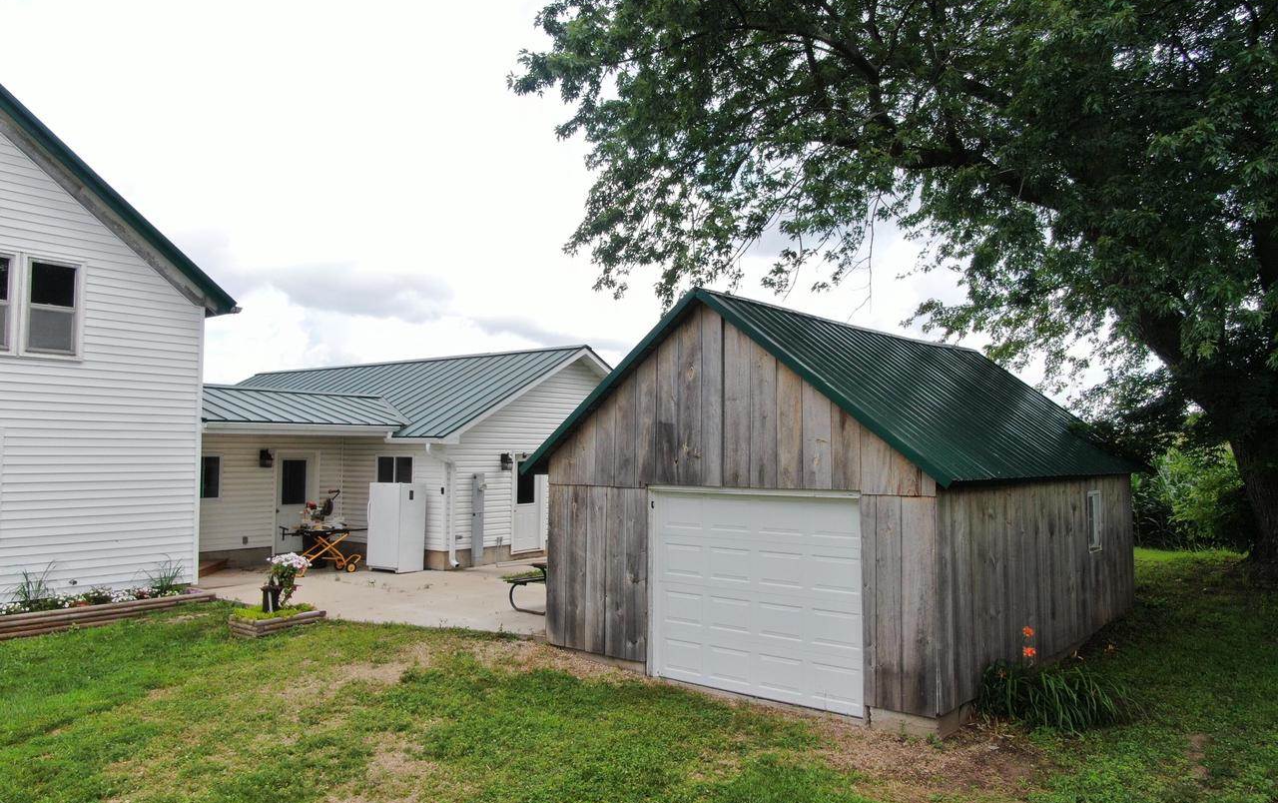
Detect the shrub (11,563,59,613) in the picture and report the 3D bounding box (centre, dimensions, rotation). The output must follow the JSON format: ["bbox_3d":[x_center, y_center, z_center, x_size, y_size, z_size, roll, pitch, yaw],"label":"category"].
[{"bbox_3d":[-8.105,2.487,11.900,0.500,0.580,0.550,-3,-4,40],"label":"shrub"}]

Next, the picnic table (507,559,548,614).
[{"bbox_3d":[-0.719,2.719,13.267,1.650,0.760,1.900,-3,-4,40],"label":"picnic table"}]

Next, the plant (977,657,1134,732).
[{"bbox_3d":[4.083,2.771,8.625,1.100,0.520,1.300,-3,-4,40],"label":"plant"}]

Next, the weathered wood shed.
[{"bbox_3d":[3.383,1.092,12.679,5.378,4.321,8.652,-3,-4,40],"label":"weathered wood shed"}]

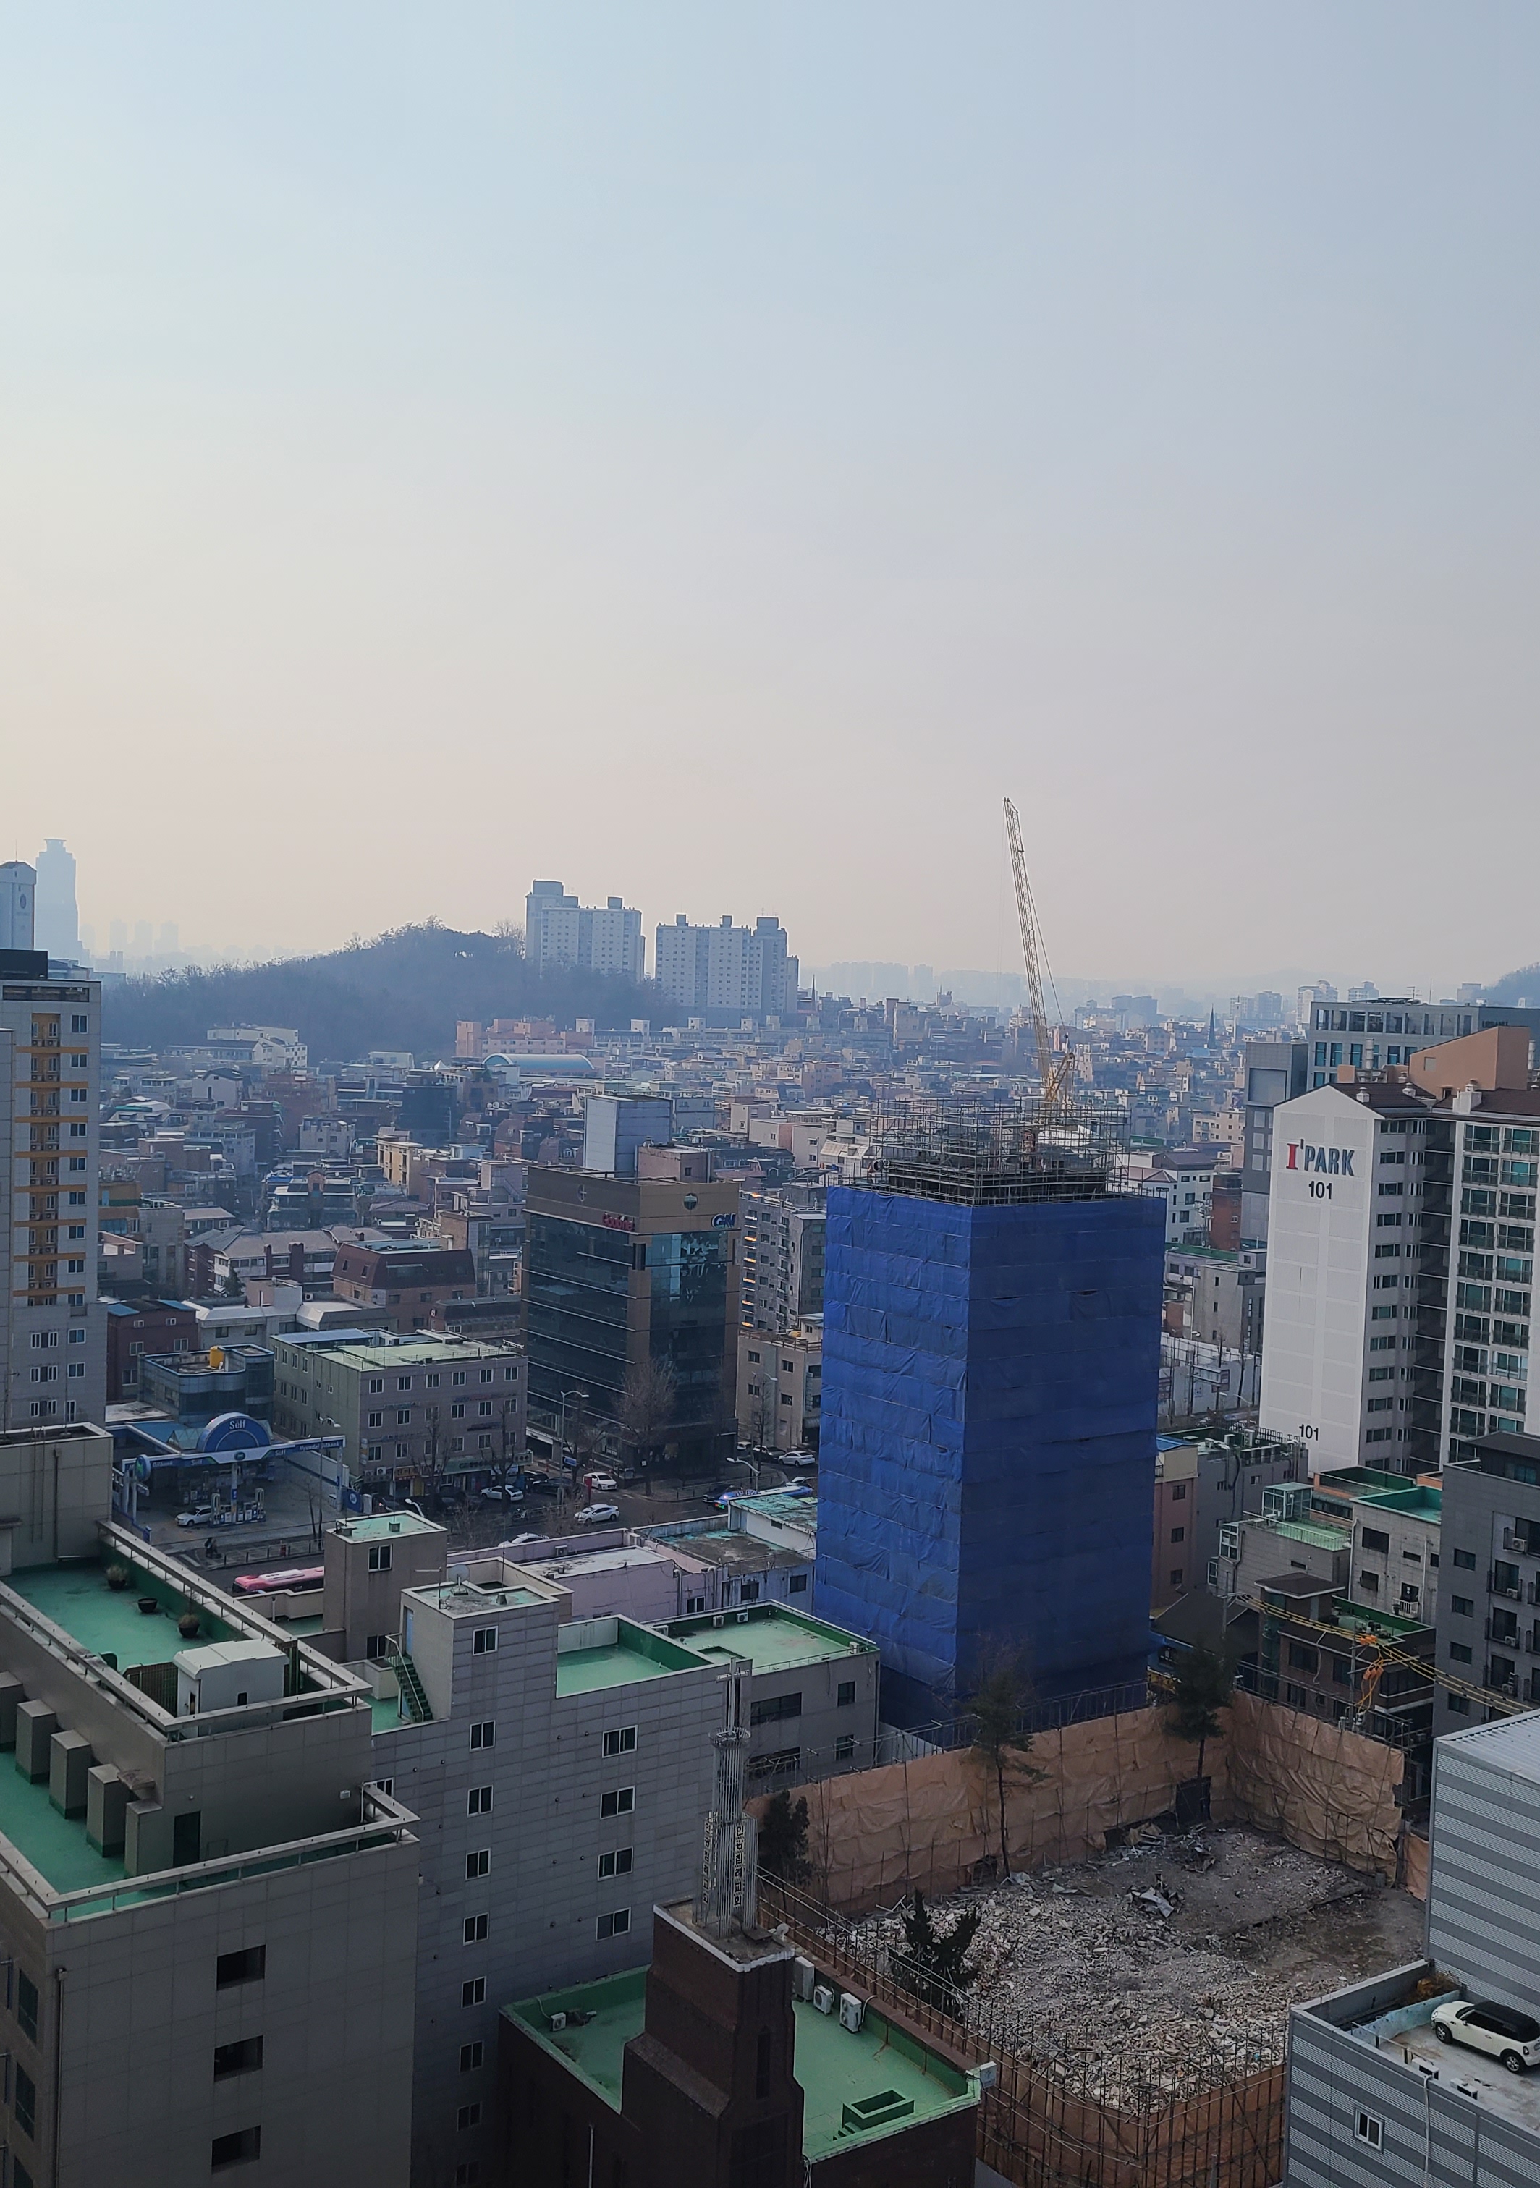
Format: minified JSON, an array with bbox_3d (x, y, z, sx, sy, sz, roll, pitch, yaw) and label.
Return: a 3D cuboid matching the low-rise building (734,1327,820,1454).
[{"bbox_3d":[4.030,34.050,252.350,9.500,12.800,13.000,0,3,-35],"label":"low-rise building"}]

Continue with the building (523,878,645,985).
[{"bbox_3d":[-73.640,-61.220,885.000,46.000,49.710,15.000,2,3,-5],"label":"building"}]

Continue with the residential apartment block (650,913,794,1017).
[{"bbox_3d":[-17.290,-49.830,875.000,54.000,42.320,15.000,2,3,-1],"label":"residential apartment block"}]

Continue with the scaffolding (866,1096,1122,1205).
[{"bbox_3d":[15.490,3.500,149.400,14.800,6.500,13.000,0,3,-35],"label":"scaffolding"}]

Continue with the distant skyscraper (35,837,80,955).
[{"bbox_3d":[-621.056,-145.508,1904.090,35.000,150.000,35.000,1,3,-19],"label":"distant skyscraper"}]

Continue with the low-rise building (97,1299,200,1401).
[{"bbox_3d":[-72.450,30.520,253.340,9.600,12.300,10.500,0,3,-35],"label":"low-rise building"}]

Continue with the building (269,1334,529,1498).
[{"bbox_3d":[-36.548,31.055,217.328,18.000,11.900,20.500,0,4,-35],"label":"building"}]

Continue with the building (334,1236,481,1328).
[{"bbox_3d":[-44.540,25.700,268.690,13.400,14.500,11.000,0,3,-35],"label":"building"}]

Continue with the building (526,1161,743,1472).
[{"bbox_3d":[-15.920,24.240,245.380,12.600,31.000,24.500,0,3,-35],"label":"building"}]

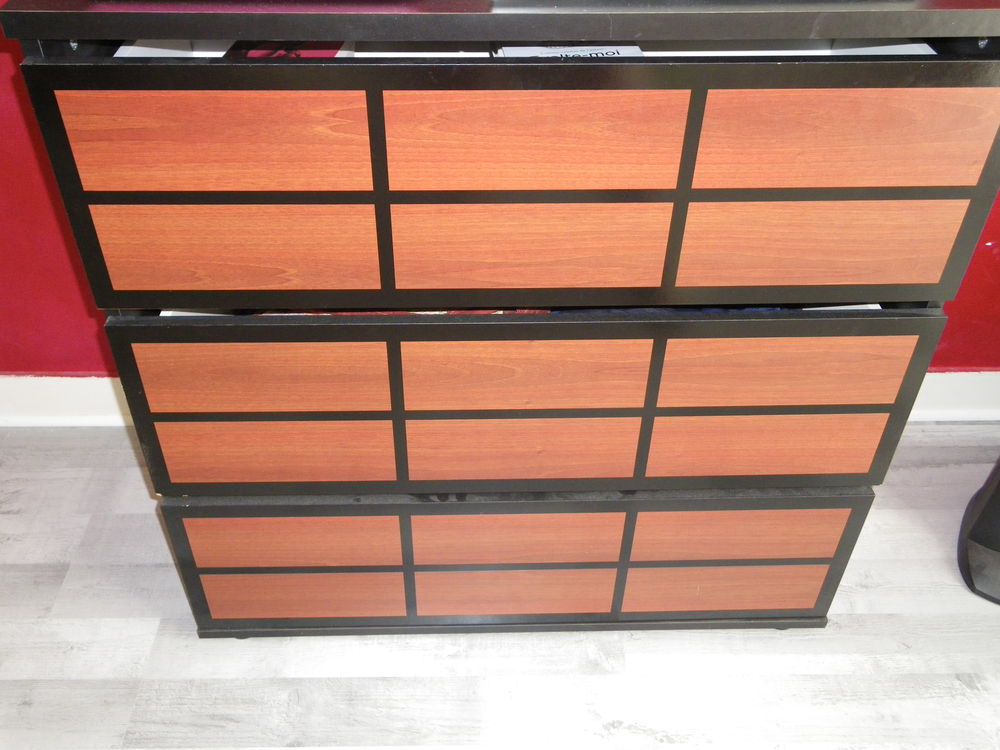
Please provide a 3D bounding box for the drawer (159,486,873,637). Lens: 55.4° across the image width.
[{"bbox_3d":[0.024,0.222,1.146,0.800,0.228,0.018,-1,40,-2],"label":"drawer"}]

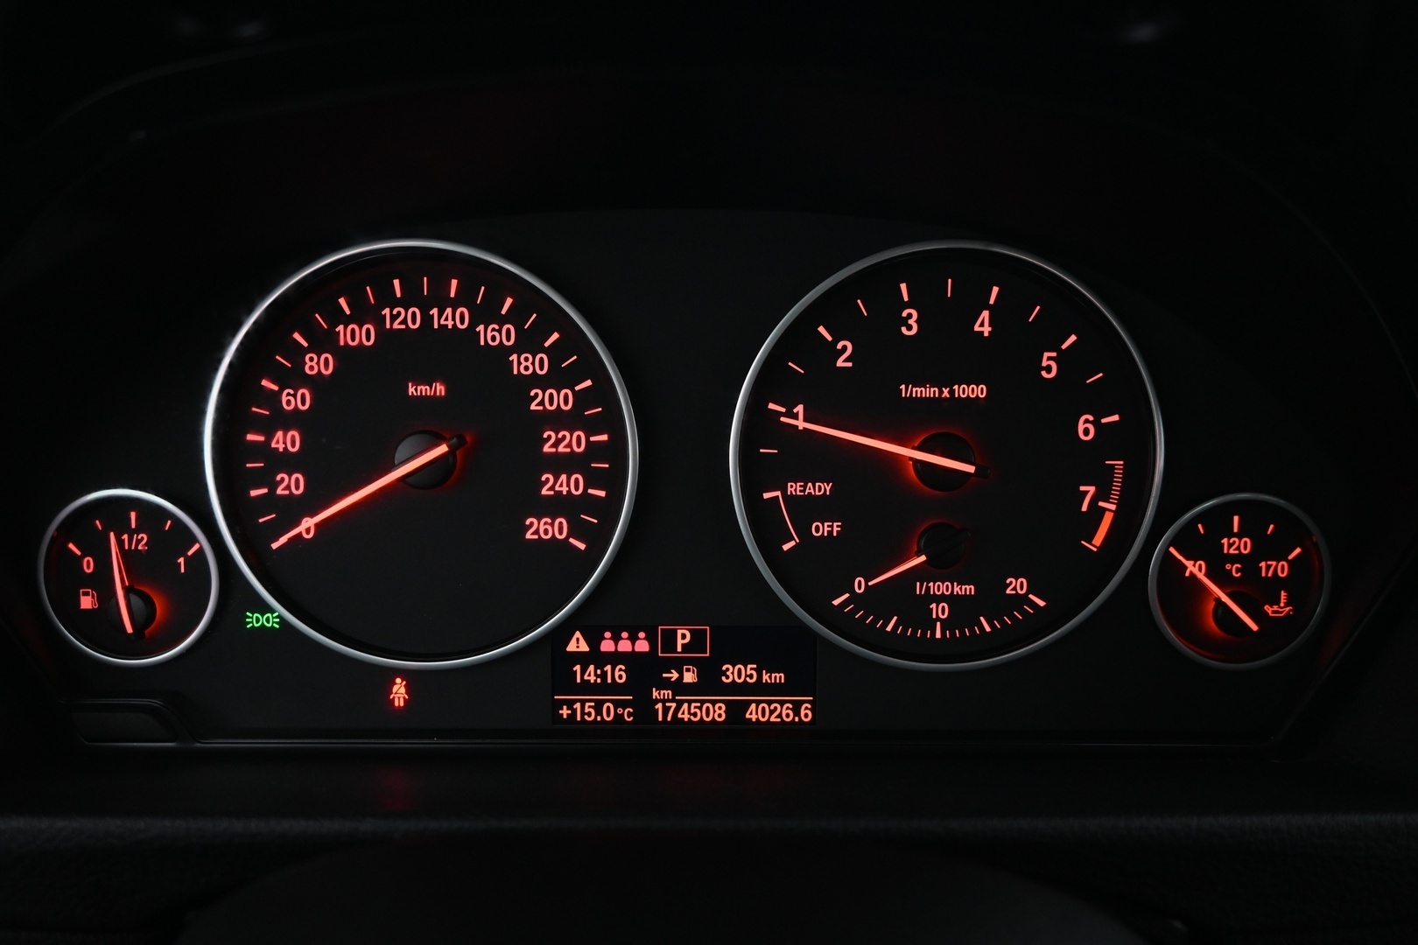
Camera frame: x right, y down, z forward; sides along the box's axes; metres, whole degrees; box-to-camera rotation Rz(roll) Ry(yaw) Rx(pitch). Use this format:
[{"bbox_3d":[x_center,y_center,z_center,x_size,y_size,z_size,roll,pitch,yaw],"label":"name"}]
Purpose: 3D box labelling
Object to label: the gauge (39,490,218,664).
[{"bbox_3d":[-0.140,0.025,0.248,0.043,0.043,0.012,0,5,0],"label":"gauge"}]

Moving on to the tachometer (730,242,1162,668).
[{"bbox_3d":[0.057,-0.004,0.245,0.101,0.101,0.015,0,5,0],"label":"tachometer"}]

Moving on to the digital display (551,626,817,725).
[{"bbox_3d":[-0.006,0.050,0.253,0.065,0.025,0.006,0,5,0],"label":"digital display"}]

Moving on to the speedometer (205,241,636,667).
[{"bbox_3d":[-0.069,-0.004,0.245,0.101,0.101,0.015,0,5,0],"label":"speedometer"}]

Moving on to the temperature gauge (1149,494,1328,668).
[{"bbox_3d":[0.128,0.026,0.248,0.043,0.043,0.012,0,5,0],"label":"temperature gauge"}]

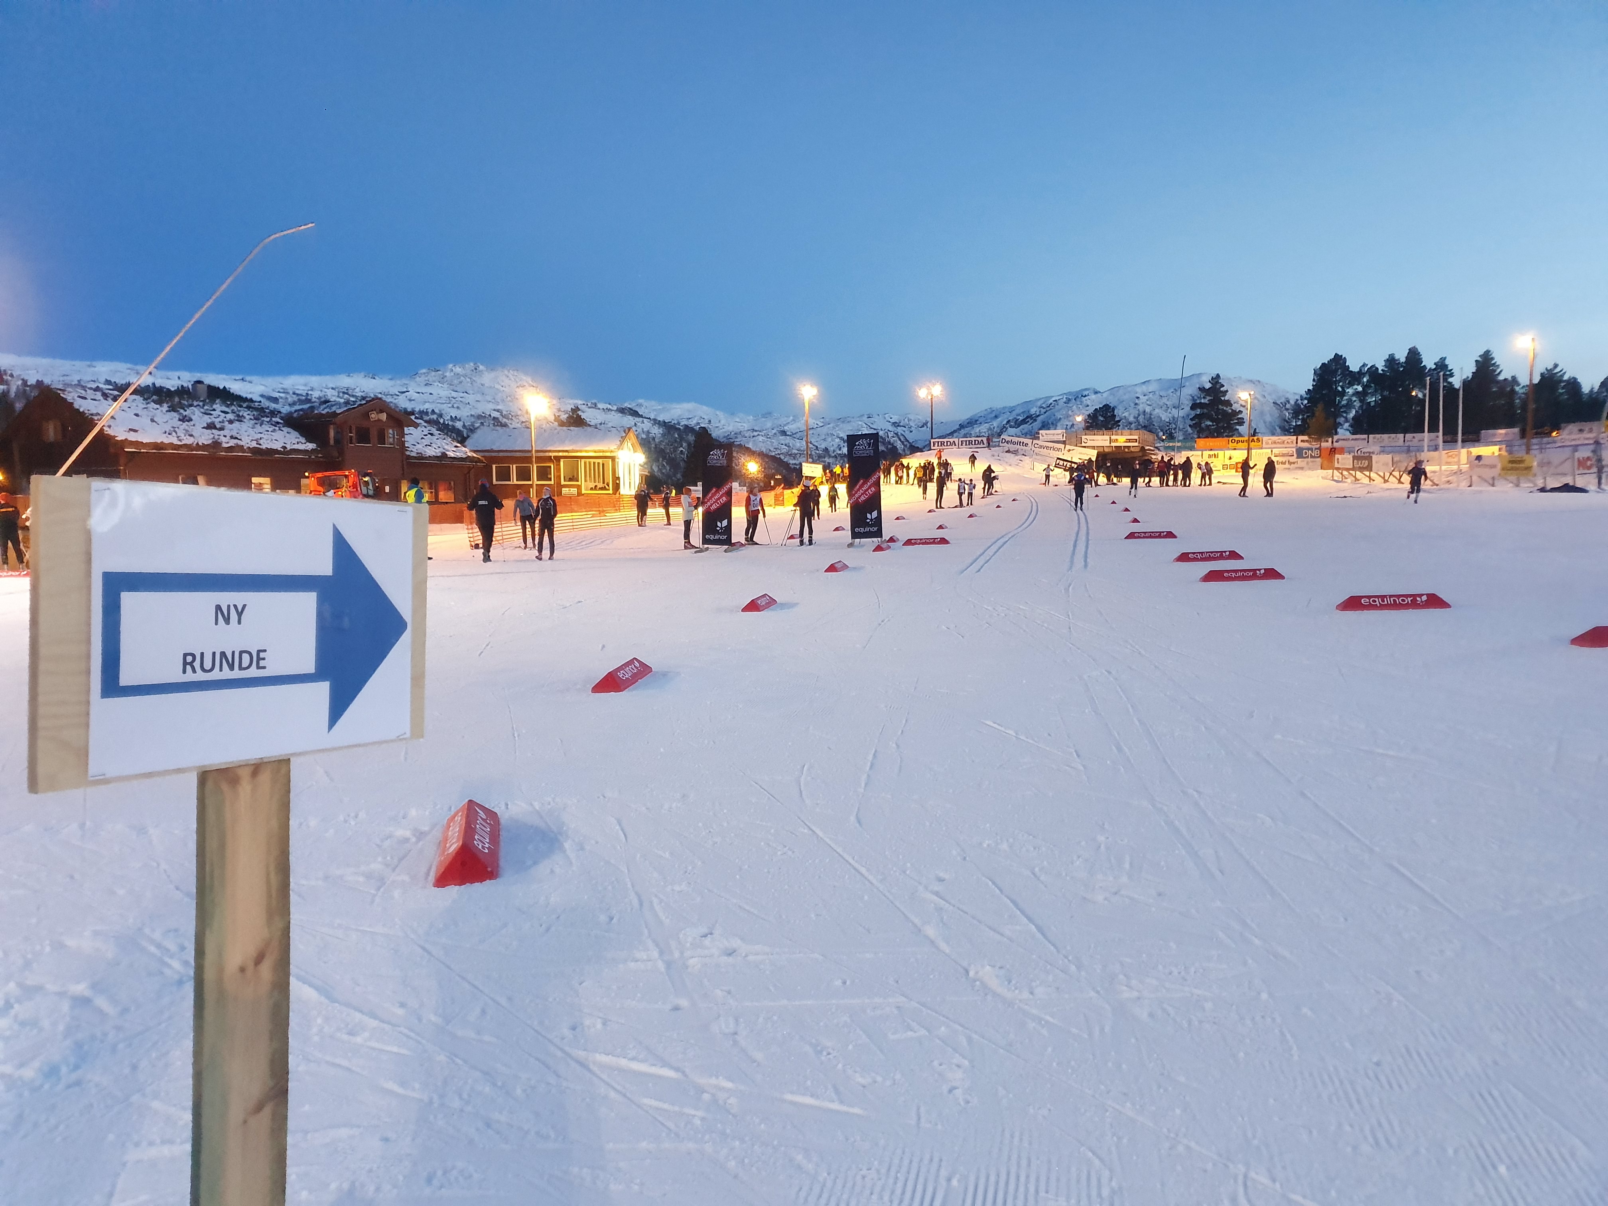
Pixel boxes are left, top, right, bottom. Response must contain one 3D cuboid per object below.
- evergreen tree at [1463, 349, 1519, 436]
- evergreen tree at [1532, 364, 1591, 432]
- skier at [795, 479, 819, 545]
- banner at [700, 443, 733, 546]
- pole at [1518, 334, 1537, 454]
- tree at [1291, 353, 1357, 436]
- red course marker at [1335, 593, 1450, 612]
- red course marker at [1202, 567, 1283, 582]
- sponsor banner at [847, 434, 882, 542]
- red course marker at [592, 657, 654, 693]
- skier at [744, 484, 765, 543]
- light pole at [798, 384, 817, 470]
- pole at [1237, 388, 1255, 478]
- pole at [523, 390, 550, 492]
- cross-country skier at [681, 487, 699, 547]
[{"bbox_3d":[65.431,-19.797,115.000,4.700,8.500,4.700,1,6,22],"label":"evergreen tree"},{"bbox_3d":[69.956,-18.581,112.000,5.000,7.600,5.000,0,5,0],"label":"evergreen tree"},{"bbox_3d":[0.077,-2.240,29.700,0.580,1.600,0.500,1,5,18],"label":"skier"},{"bbox_3d":[-2.132,-2.657,29.700,0.760,2.570,0.250,1,5,12],"label":"banner"},{"bbox_3d":[42.084,-11.686,70.000,0.900,7.700,0.400,-2,5,-12],"label":"pole"},{"bbox_3d":[51.550,-20.595,120.000,5.900,8.300,5.600,1,6,17],"label":"tree"},{"bbox_3d":[5.909,-0.004,12.100,1.020,0.145,0.270,-2,6,12],"label":"red course marker"},{"bbox_3d":[6.307,-0.405,17.300,1.170,0.150,0.285,-1,6,13],"label":"red course marker"},{"bbox_3d":[1.614,-3.079,32.000,0.860,2.920,0.150,-1,6,9],"label":"sponsor banner"},{"bbox_3d":[-1.605,0.649,10.750,0.285,0.150,1.170,-2,6,6],"label":"red course marker"},{"bbox_3d":[-1.274,-2.319,31.400,0.530,1.540,0.460,-3,6,-30],"label":"skier"},{"bbox_3d":[0.221,-11.980,85.000,1.100,6.900,0.600,0,6,11],"label":"light pole"},{"bbox_3d":[27.787,-10.553,76.000,0.800,5.800,0.900,3,7,37],"label":"pole"},{"bbox_3d":[-15.618,-8.519,70.000,0.900,7.100,0.400,2,6,25],"label":"pole"},{"bbox_3d":[-2.868,-2.143,30.300,0.520,1.580,0.480,0,5,6],"label":"cross-country skier"}]

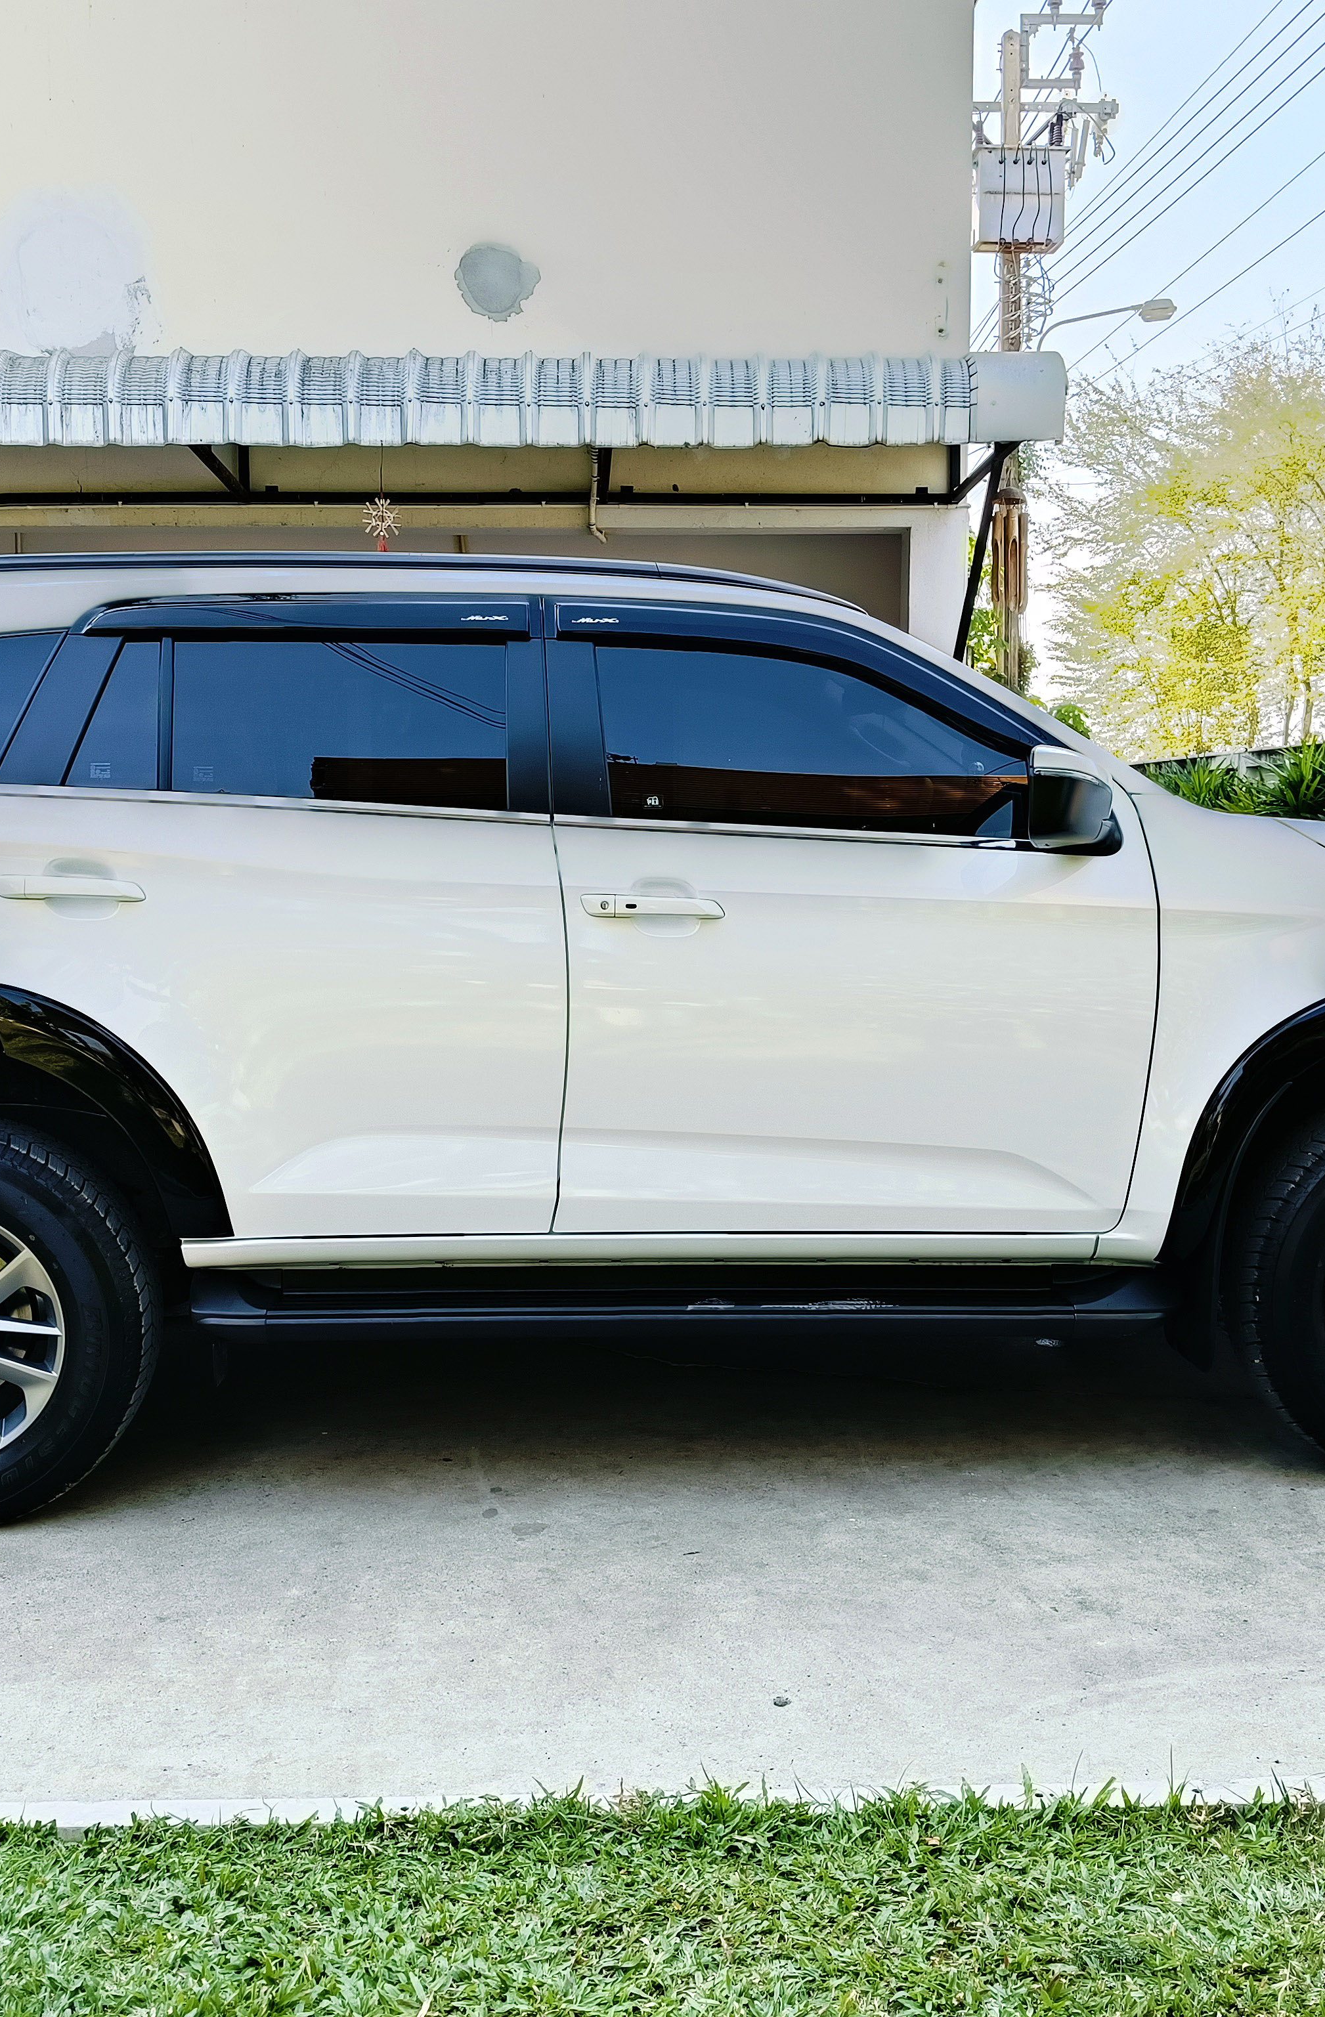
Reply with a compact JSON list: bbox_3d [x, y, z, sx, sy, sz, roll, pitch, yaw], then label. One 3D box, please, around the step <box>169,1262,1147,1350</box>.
[{"bbox_3d":[0.036,0.570,3.829,1.820,0.090,0.200,0,5,-3],"label":"step"}]

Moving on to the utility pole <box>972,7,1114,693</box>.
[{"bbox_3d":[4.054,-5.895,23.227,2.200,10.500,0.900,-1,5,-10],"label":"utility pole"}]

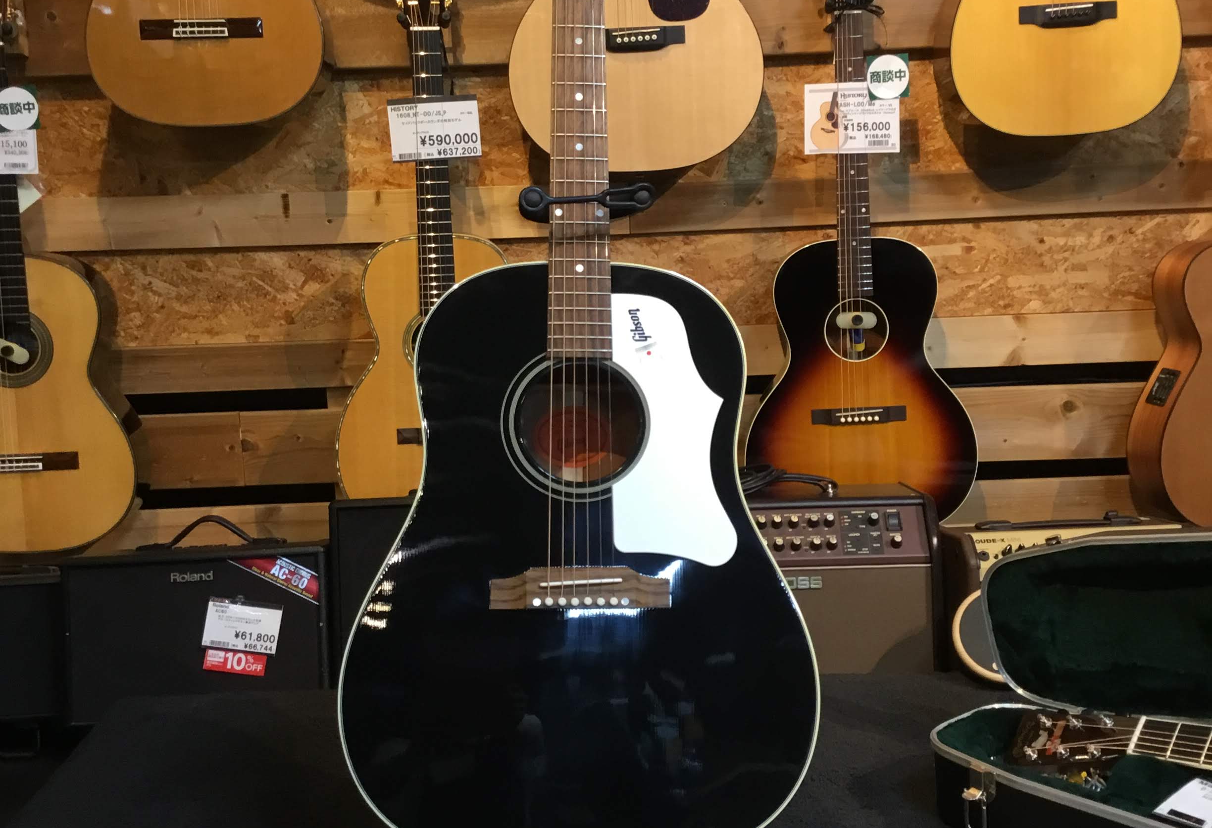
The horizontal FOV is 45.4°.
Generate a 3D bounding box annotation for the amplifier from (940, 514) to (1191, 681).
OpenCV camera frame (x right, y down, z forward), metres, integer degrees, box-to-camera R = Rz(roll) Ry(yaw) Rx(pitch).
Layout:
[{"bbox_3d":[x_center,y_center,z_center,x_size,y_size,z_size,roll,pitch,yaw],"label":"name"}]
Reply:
[{"bbox_3d":[0.658,0.315,2.045,0.362,0.295,0.255,-2,6,0],"label":"amplifier"}]

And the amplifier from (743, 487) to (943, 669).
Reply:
[{"bbox_3d":[0.272,0.282,2.135,0.389,0.318,0.275,-2,3,3],"label":"amplifier"}]

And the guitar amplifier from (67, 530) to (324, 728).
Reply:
[{"bbox_3d":[-0.594,0.327,2.232,0.379,0.262,0.270,-2,-1,-3],"label":"guitar amplifier"}]

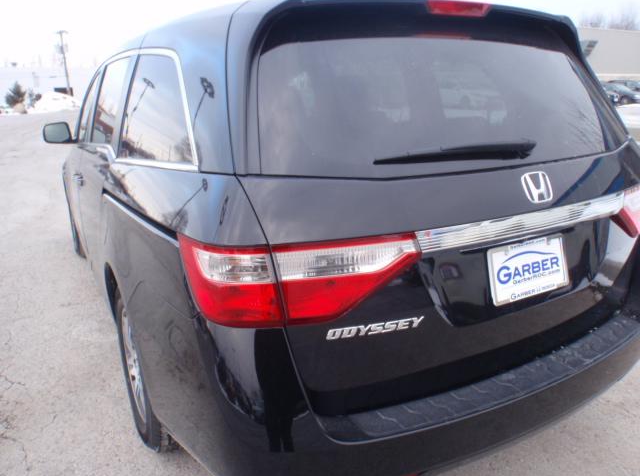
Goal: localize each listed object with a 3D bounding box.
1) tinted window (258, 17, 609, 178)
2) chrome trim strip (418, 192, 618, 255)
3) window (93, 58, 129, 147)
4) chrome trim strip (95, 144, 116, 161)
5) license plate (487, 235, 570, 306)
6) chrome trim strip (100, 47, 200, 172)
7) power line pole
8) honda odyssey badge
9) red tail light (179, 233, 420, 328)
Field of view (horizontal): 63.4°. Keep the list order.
[{"bbox_3d":[0.474,-0.436,1.559,1.360,0.510,0.170,-10,-16,-27],"label":"tinted window"},{"bbox_3d":[0.602,-0.051,1.443,0.840,0.070,0.060,-10,13,-27],"label":"chrome trim strip"},{"bbox_3d":[-1.041,-0.657,2.543,0.050,0.420,0.940,9,9,-31],"label":"window"},{"bbox_3d":[-1.018,-0.421,2.444,0.040,0.075,0.720,-1,14,-31],"label":"chrome trim strip"},{"bbox_3d":[0.605,0.087,1.484,0.312,0.161,0.020,-10,2,-27],"label":"license plate"},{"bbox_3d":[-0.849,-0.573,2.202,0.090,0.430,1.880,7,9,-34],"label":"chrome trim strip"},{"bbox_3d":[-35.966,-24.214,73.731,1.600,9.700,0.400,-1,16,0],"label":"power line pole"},{"bbox_3d":[0.599,-0.140,1.425,0.108,0.090,0.015,-10,4,-27],"label":"honda odyssey badge"},{"bbox_3d":[-0.053,0.082,1.288,0.510,0.205,0.340,-10,18,-27],"label":"red tail light"}]

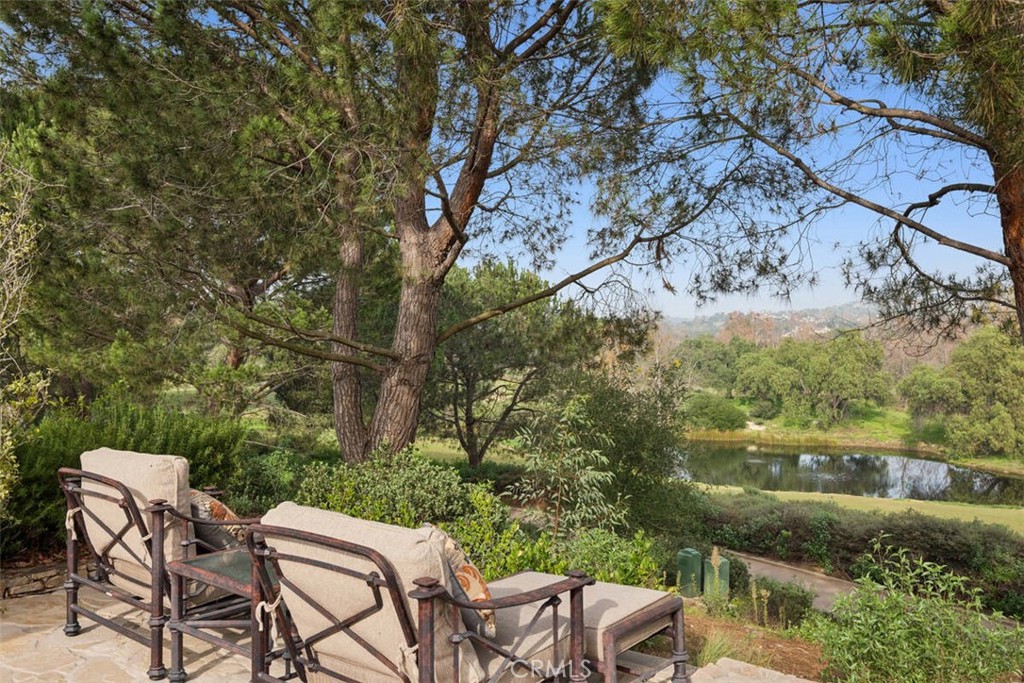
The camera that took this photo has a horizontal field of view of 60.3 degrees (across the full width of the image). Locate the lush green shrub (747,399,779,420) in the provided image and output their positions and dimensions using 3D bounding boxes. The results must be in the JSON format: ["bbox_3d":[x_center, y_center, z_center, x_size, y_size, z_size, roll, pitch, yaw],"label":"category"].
[{"bbox_3d":[18.749,5.090,66.000,2.300,1.600,2.100,0,0,0],"label":"lush green shrub"}]

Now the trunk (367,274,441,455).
[{"bbox_3d":[-1.329,0.282,10.800,0.860,2.200,0.580,0,0,0],"label":"trunk"}]

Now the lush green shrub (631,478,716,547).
[{"bbox_3d":[2.564,2.731,14.000,1.400,1.120,1.300,0,0,0],"label":"lush green shrub"}]

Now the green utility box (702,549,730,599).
[{"bbox_3d":[2.633,3.063,11.300,0.310,0.560,0.310,0,0,13],"label":"green utility box"}]

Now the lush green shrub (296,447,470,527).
[{"bbox_3d":[-1.239,1.407,8.500,1.650,0.820,1.300,0,0,0],"label":"lush green shrub"}]

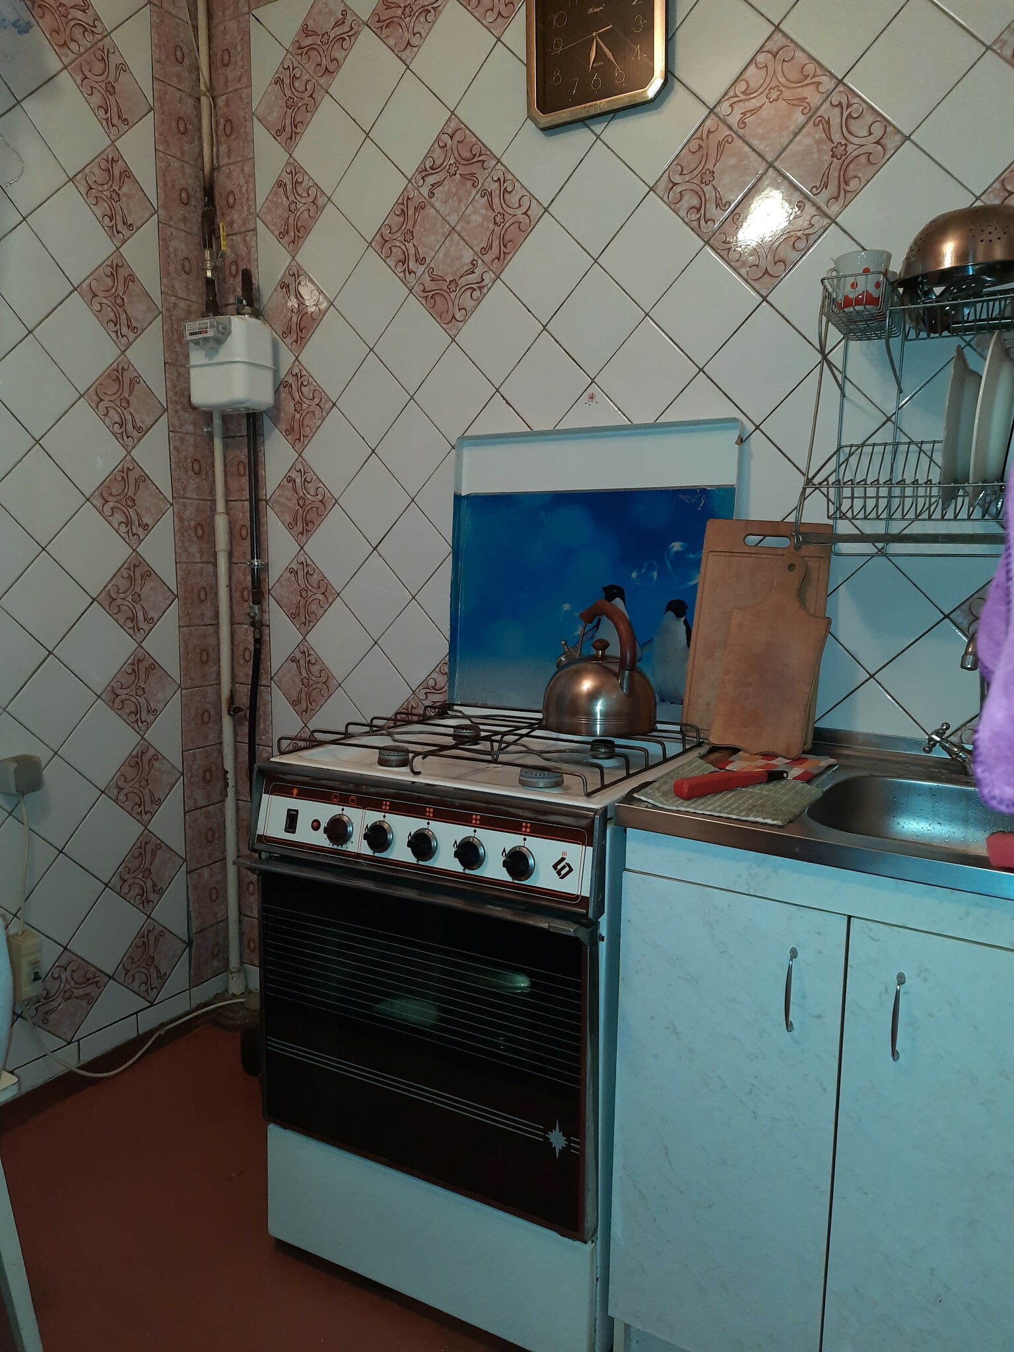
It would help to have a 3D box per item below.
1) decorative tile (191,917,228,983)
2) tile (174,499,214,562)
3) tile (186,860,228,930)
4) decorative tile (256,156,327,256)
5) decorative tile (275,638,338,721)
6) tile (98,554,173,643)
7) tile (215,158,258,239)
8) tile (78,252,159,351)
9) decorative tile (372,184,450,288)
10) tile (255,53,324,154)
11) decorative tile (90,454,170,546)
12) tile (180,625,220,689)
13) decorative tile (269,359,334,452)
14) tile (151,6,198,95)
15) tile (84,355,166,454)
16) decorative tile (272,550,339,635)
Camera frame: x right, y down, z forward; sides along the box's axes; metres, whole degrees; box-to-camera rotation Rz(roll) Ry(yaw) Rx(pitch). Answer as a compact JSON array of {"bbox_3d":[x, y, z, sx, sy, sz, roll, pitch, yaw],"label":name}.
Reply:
[{"bbox_3d":[-0.756,0.709,2.417,0.012,0.141,0.148,5,9,30],"label":"decorative tile"},{"bbox_3d":[-0.747,-0.350,2.272,0.010,0.150,0.150,5,9,30],"label":"tile"},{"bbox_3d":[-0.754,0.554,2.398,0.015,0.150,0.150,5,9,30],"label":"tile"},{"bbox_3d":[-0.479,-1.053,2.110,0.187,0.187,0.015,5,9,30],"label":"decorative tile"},{"bbox_3d":[-0.484,0.014,2.263,0.150,0.150,0.010,-47,-17,27],"label":"decorative tile"},{"bbox_3d":[-0.846,-0.176,2.128,0.010,0.150,0.150,5,54,30],"label":"tile"},{"bbox_3d":[-0.636,-1.113,2.192,0.140,0.150,0.012,5,9,30],"label":"tile"},{"bbox_3d":[-0.842,-0.815,2.040,0.010,0.150,0.150,5,54,30],"label":"tile"},{"bbox_3d":[-0.198,-0.916,1.961,0.150,0.150,0.012,-46,-17,27],"label":"decorative tile"},{"bbox_3d":[-0.475,-1.262,2.080,0.150,0.150,0.010,51,28,15],"label":"tile"},{"bbox_3d":[-0.841,-0.388,2.099,0.010,0.150,0.150,5,53,31],"label":"decorative tile"},{"bbox_3d":[-0.750,-0.050,2.310,0.012,0.150,0.148,5,9,30],"label":"tile"},{"bbox_3d":[-0.479,-0.621,2.168,0.150,0.150,0.010,-47,-17,27],"label":"decorative tile"},{"bbox_3d":[-0.740,-1.405,2.120,0.012,0.150,0.148,5,9,30],"label":"tile"},{"bbox_3d":[-0.843,-0.602,2.070,0.010,0.150,0.150,5,54,30],"label":"tile"},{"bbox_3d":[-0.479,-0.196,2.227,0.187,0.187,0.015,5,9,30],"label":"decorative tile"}]

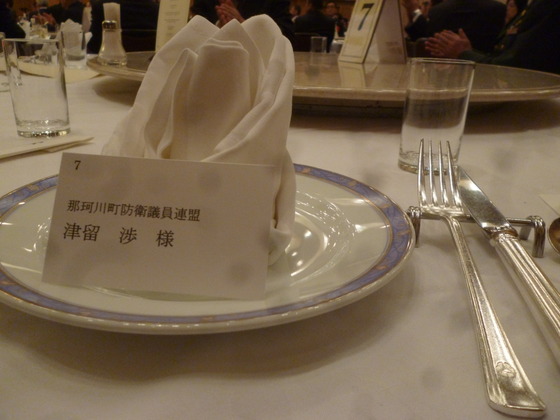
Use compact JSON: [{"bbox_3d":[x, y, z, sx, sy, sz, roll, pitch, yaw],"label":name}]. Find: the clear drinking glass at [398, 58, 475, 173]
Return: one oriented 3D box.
[{"bbox_3d":[0.146,-0.089,0.424,0.058,0.096,0.058,3,21,0],"label":"clear drinking glass"}]

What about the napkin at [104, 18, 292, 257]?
[{"bbox_3d":[-0.043,-0.042,0.234,0.109,0.112,0.092,3,21,0],"label":"napkin"}]

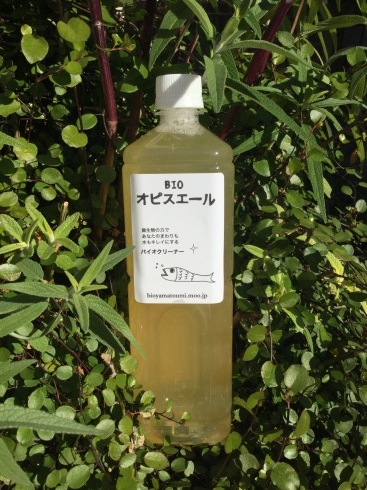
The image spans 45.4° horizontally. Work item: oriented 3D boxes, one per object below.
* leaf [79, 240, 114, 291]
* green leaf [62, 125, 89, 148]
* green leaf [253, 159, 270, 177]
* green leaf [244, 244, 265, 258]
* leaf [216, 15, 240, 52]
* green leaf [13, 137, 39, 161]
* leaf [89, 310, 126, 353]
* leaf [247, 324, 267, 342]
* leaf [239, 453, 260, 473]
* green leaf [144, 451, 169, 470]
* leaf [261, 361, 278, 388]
[{"bbox_3d":[-0.057,0.014,0.288,0.009,0.041,0.004,42,13,27],"label":"leaf"},{"bbox_3d":[-0.089,-0.089,0.360,0.022,0.021,0.005,-11,-17,-4],"label":"green leaf"},{"bbox_3d":[0.066,-0.065,0.370,0.015,0.016,0.005,-11,-22,2],"label":"green leaf"},{"bbox_3d":[0.056,0.005,0.345,0.017,0.005,0.007,33,69,19],"label":"green leaf"},{"bbox_3d":[0.033,-0.156,0.325,0.009,0.029,0.008,37,12,12],"label":"leaf"},{"bbox_3d":[-0.124,-0.075,0.345,0.018,0.020,0.006,1,-10,-23],"label":"green leaf"},{"bbox_3d":[-0.055,0.061,0.312,0.010,0.009,0.045,-40,62,-17],"label":"leaf"},{"bbox_3d":[0.057,0.069,0.338,0.015,0.014,0.003,-18,-24,0],"label":"leaf"},{"bbox_3d":[0.049,0.161,0.325,0.013,0.005,0.014,-30,51,-19],"label":"leaf"},{"bbox_3d":[-0.019,0.157,0.318,0.018,0.003,0.015,16,58,0],"label":"green leaf"},{"bbox_3d":[0.072,0.107,0.365,0.014,0.024,0.005,-13,-23,4],"label":"leaf"}]

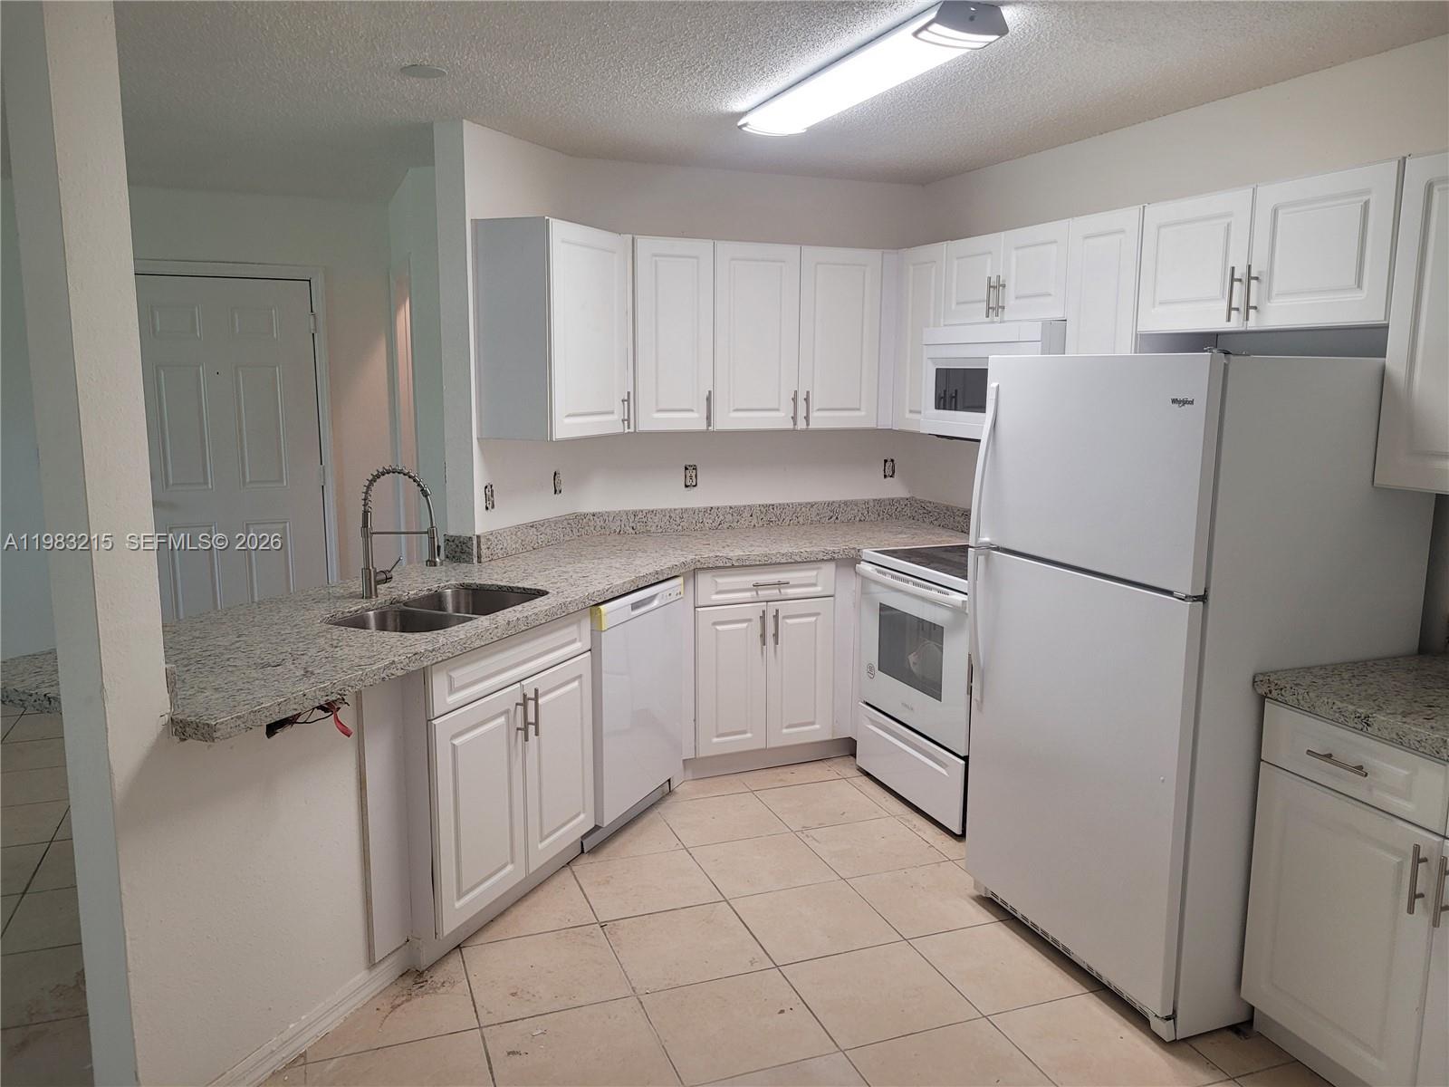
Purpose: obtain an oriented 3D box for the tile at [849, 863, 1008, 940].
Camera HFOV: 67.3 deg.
[{"bbox_3d":[0.649,1.121,3.422,0.400,0.010,0.400,-3,9,-20],"label":"tile"}]

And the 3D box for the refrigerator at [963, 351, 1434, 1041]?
[{"bbox_3d":[1.244,0.328,3.031,0.792,1.681,0.836,-3,9,-20],"label":"refrigerator"}]

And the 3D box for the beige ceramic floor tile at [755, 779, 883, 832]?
[{"bbox_3d":[0.371,1.002,4.192,0.404,0.010,0.404,-3,10,-20],"label":"beige ceramic floor tile"}]

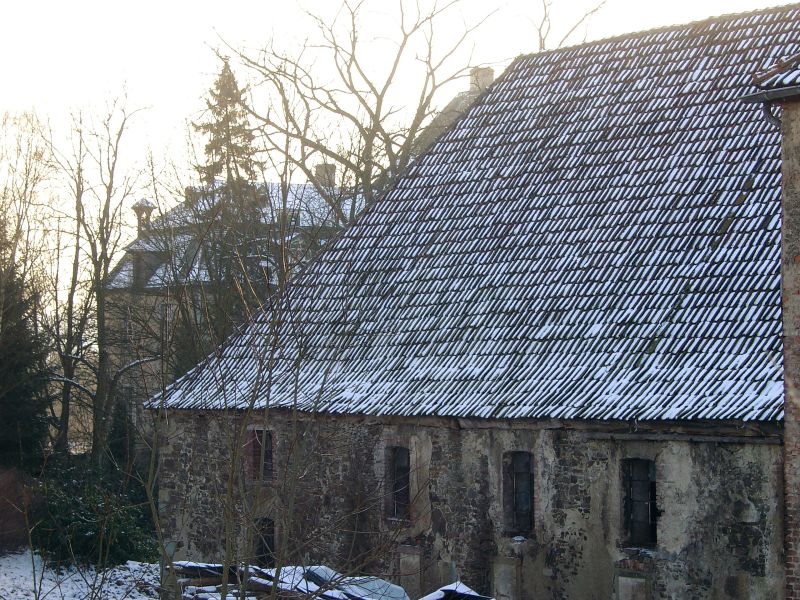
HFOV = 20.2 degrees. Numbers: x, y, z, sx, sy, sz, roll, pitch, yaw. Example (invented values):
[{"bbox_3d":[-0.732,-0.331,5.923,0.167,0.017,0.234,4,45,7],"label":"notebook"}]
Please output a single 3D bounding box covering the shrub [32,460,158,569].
[{"bbox_3d":[-8.490,5.939,62.500,3.400,2.950,3.000,0,-2,0],"label":"shrub"}]

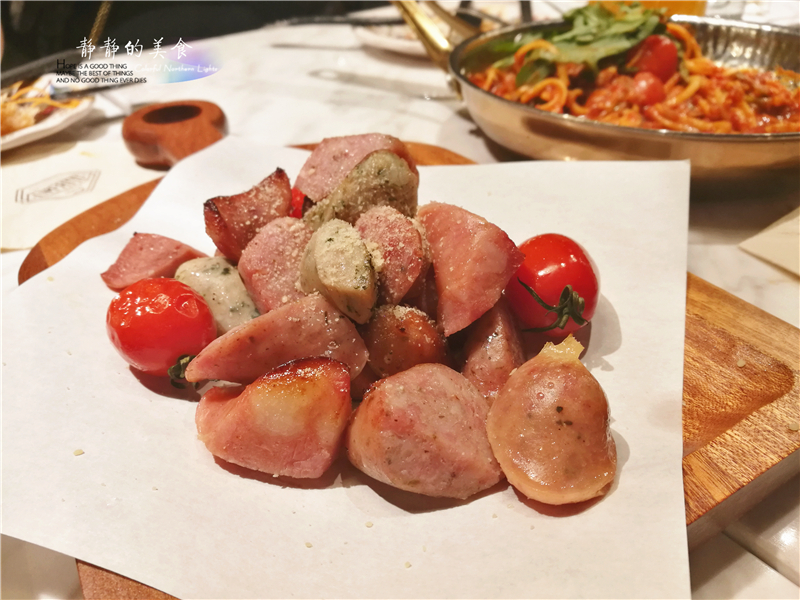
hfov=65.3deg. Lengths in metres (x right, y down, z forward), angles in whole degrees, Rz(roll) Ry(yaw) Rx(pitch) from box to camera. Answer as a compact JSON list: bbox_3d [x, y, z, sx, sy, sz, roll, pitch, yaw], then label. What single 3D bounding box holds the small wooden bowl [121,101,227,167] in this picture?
[{"bbox_3d":[-0.136,-0.101,0.380,0.061,0.030,0.061,-2,36,0],"label":"small wooden bowl"}]

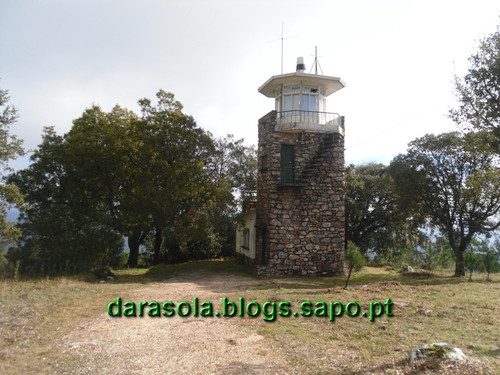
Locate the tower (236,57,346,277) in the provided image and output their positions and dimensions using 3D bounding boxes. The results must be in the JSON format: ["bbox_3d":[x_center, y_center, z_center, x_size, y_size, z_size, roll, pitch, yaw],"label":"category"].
[{"bbox_3d":[2.158,-0.794,25.317,4.800,11.800,8.700,2,-7,-7],"label":"tower"}]

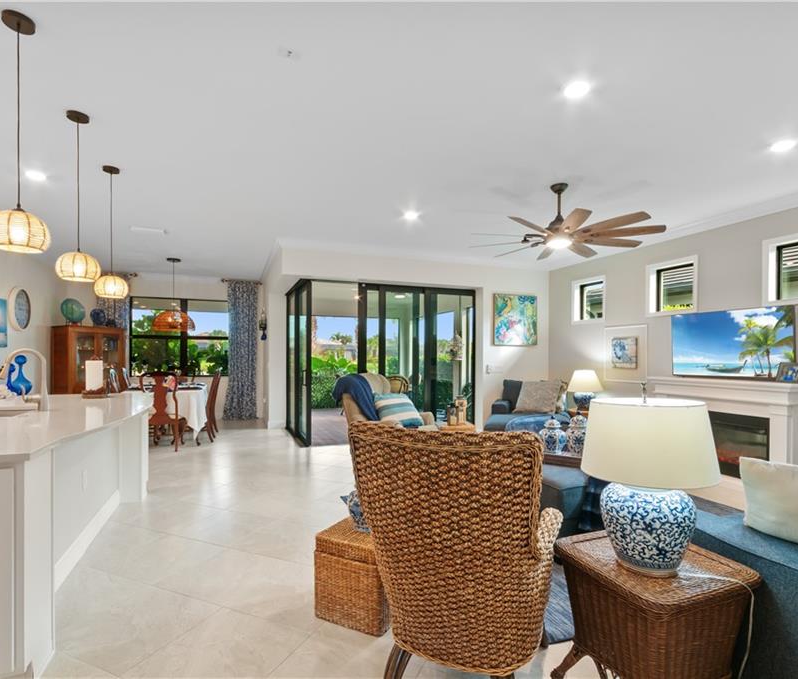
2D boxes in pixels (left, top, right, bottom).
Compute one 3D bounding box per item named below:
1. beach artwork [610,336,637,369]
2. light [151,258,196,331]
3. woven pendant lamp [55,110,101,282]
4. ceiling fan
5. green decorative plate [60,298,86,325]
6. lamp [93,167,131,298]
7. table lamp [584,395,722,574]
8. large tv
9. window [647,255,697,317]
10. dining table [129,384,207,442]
[{"bbox_3d":[3.206,0.191,6.058,0.040,0.428,0.420,1,-1,-21],"label":"beach artwork"},{"bbox_3d":[-3.706,-0.723,6.979,0.600,1.168,0.600,1,-2,-22],"label":"light"},{"bbox_3d":[-2.100,-0.932,2.790,0.240,1.070,0.240,1,-2,-23],"label":"woven pendant lamp"},{"bbox_3d":[1.450,-1.115,3.860,1.670,0.580,1.670,1,-2,-23],"label":"ceiling fan"},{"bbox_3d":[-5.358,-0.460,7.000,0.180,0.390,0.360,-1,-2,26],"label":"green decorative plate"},{"bbox_3d":[-2.503,-0.921,3.708,0.303,1.127,0.303,1,-1,-21],"label":"lamp"},{"bbox_3d":[0.874,0.484,1.487,0.410,0.607,0.410,1,-2,-22],"label":"table lamp"},{"bbox_3d":[3.629,0.055,4.718,0.060,0.751,1.249,1,-1,-21],"label":"large tv"},{"bbox_3d":[3.414,-0.651,5.339,0.110,0.670,0.660,1,-2,-22],"label":"window"},{"bbox_3d":[-3.732,1.172,6.929,1.060,0.760,1.750,1,-1,-21],"label":"dining table"}]

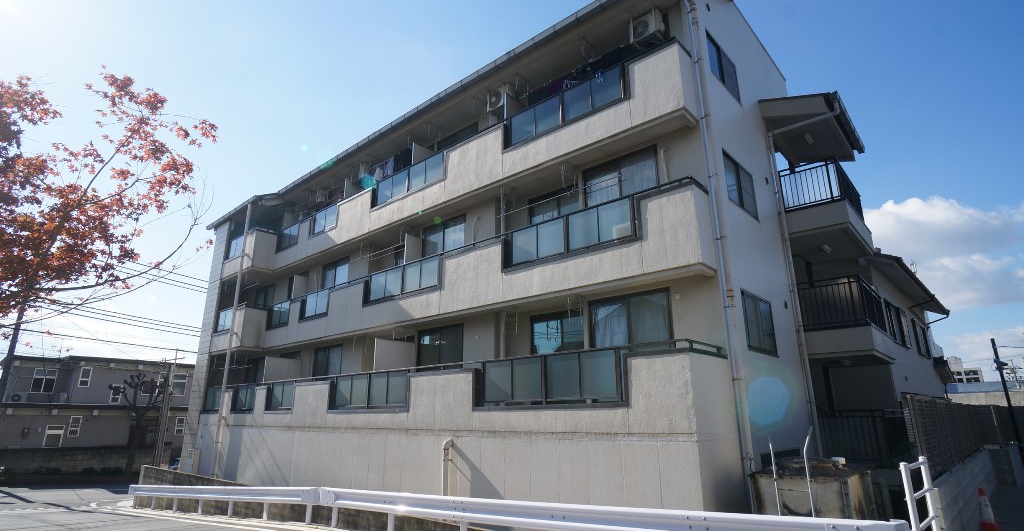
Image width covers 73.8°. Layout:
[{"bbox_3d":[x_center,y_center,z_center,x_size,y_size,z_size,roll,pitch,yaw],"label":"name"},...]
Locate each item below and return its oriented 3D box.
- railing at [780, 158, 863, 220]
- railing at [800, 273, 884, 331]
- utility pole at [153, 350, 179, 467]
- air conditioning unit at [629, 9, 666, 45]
[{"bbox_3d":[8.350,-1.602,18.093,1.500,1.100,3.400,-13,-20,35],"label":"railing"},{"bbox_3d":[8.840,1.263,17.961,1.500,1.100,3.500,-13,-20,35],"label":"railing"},{"bbox_3d":[-18.304,7.871,36.000,0.500,6.800,0.500,6,-18,-25],"label":"utility pole"},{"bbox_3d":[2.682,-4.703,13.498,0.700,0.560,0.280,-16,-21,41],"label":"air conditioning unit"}]

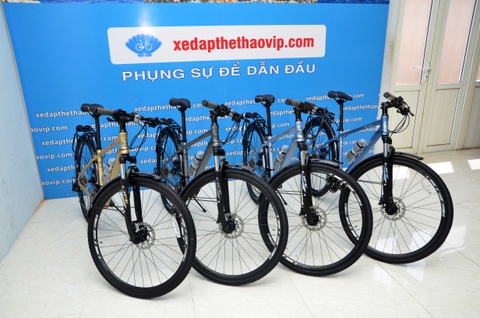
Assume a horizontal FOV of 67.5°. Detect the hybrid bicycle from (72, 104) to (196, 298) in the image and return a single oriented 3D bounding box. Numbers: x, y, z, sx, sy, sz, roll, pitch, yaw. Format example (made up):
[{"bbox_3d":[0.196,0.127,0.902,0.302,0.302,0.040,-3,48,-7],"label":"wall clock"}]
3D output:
[{"bbox_3d":[-0.868,0.094,2.440,0.544,1.098,1.723,-14,22,-33],"label":"hybrid bicycle"}]

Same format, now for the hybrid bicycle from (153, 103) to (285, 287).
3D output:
[{"bbox_3d":[-0.335,0.042,2.560,0.541,1.103,1.692,-11,21,-26],"label":"hybrid bicycle"}]

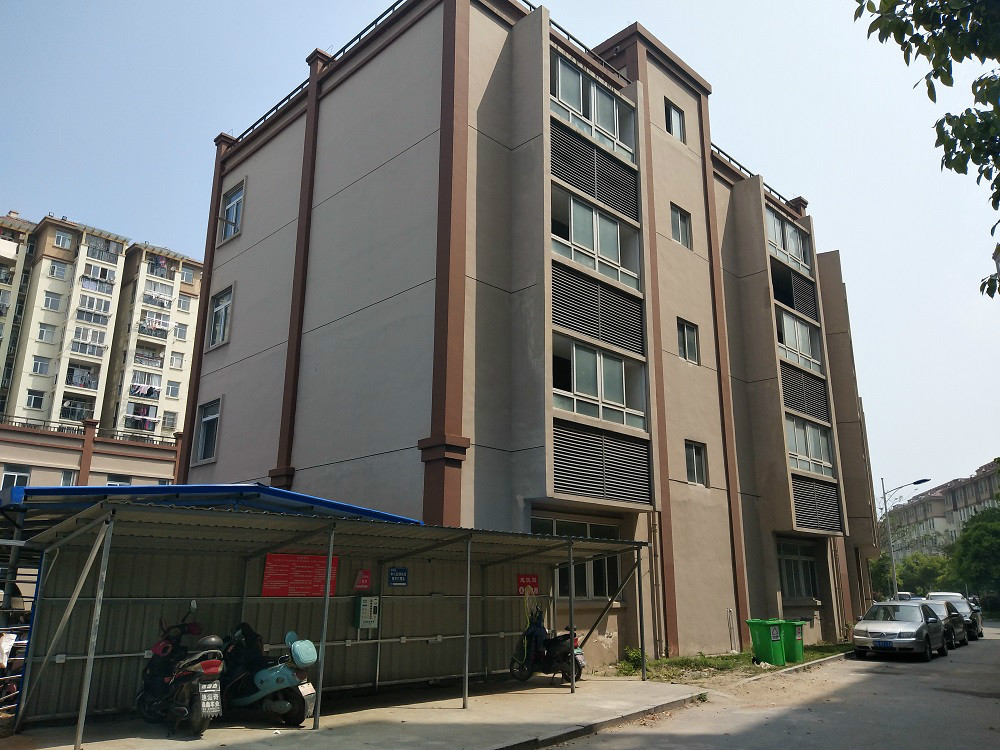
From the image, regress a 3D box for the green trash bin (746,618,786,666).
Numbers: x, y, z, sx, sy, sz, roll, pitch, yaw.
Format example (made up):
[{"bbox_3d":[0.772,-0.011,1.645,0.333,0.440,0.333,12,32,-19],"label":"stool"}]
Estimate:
[{"bbox_3d":[6.200,6.160,17.300,0.550,1.000,0.690,12,-19,-34],"label":"green trash bin"}]

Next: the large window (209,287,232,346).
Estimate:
[{"bbox_3d":[-8.639,-1.740,23.331,1.505,1.738,0.140,-15,-22,43],"label":"large window"}]

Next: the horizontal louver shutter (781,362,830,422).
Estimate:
[{"bbox_3d":[9.899,0.584,24.467,0.120,1.558,3.689,-15,-22,43],"label":"horizontal louver shutter"}]

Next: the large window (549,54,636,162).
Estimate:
[{"bbox_3d":[2.315,-6.569,18.588,3.420,1.780,0.150,15,-22,-43],"label":"large window"}]

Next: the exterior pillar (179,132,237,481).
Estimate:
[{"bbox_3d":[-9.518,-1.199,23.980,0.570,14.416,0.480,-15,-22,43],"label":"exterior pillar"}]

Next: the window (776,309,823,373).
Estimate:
[{"bbox_3d":[9.952,-1.119,24.976,3.450,1.800,0.150,15,-22,-43],"label":"window"}]

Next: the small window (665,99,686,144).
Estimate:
[{"bbox_3d":[5.441,-7.917,23.587,0.140,1.230,1.134,-15,-22,43],"label":"small window"}]

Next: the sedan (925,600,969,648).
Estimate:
[{"bbox_3d":[13.979,8.115,24.608,1.770,1.460,4.500,-12,-20,37],"label":"sedan"}]

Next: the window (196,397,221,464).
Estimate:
[{"bbox_3d":[-8.540,1.704,22.233,0.150,1.800,1.450,15,-22,-43],"label":"window"}]

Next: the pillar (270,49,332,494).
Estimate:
[{"bbox_3d":[-5.188,-2.230,19.690,0.420,14.500,0.650,15,-22,-43],"label":"pillar"}]

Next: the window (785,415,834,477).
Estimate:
[{"bbox_3d":[9.857,2.315,24.008,0.130,1.738,3.646,-15,-22,43],"label":"window"}]

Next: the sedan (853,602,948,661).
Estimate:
[{"bbox_3d":[11.054,7.008,20.760,1.740,1.450,4.400,-11,-20,36],"label":"sedan"}]

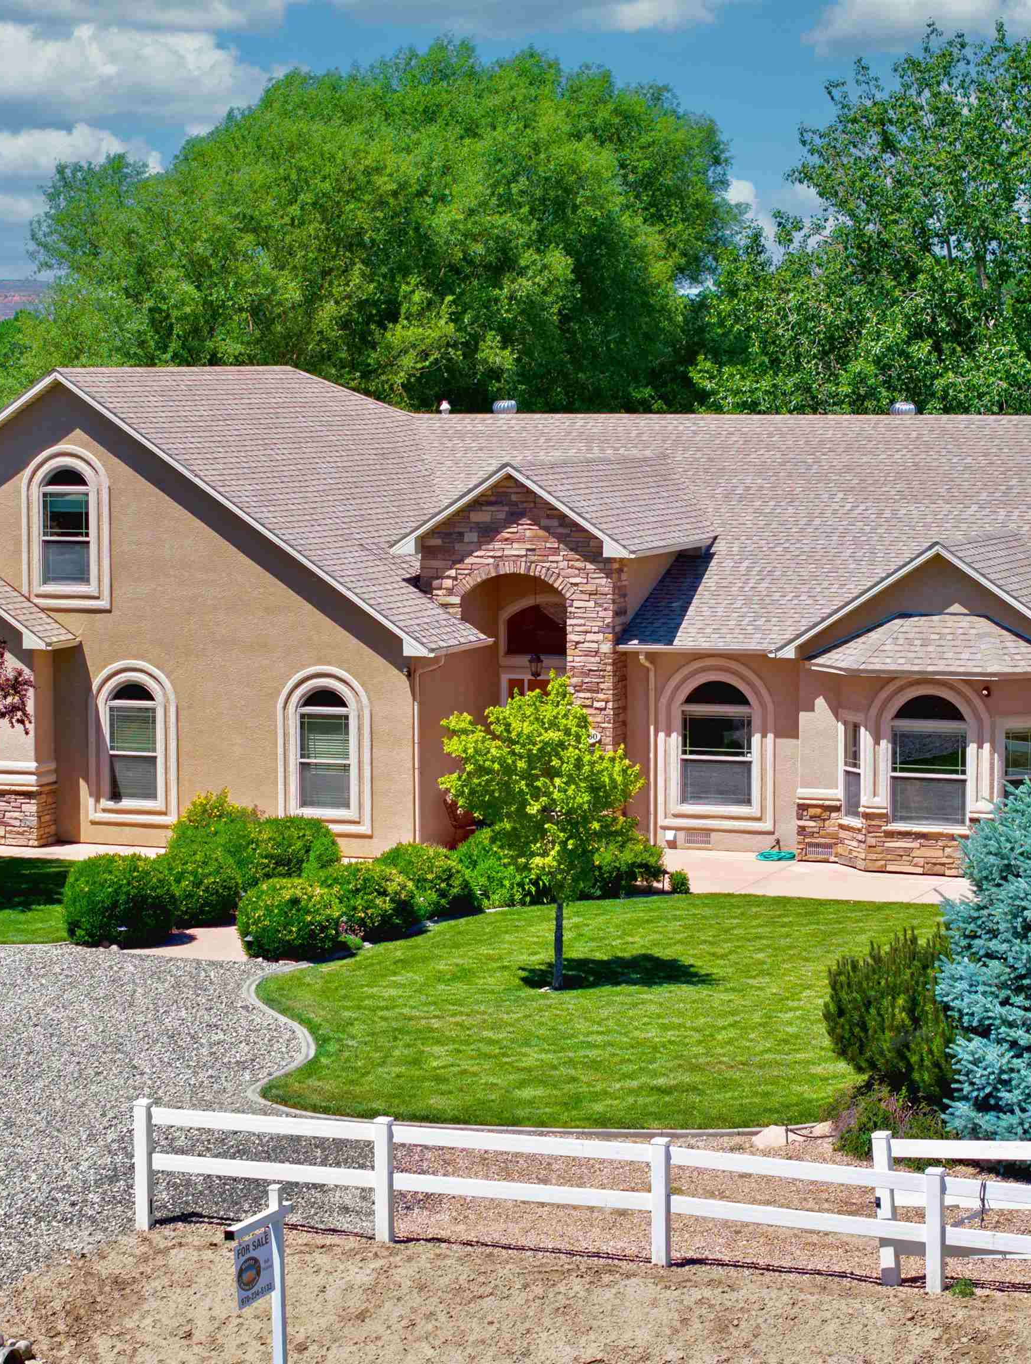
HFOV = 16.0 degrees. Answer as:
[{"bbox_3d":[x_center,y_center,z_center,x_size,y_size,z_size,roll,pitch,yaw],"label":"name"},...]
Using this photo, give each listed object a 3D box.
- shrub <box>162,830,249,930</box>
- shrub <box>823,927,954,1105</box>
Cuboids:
[{"bbox_3d":[-4.349,2.627,50.759,1.250,1.270,1.250,0,5,0],"label":"shrub"},{"bbox_3d":[3.986,3.431,38.428,1.540,1.730,1.500,0,5,0],"label":"shrub"}]

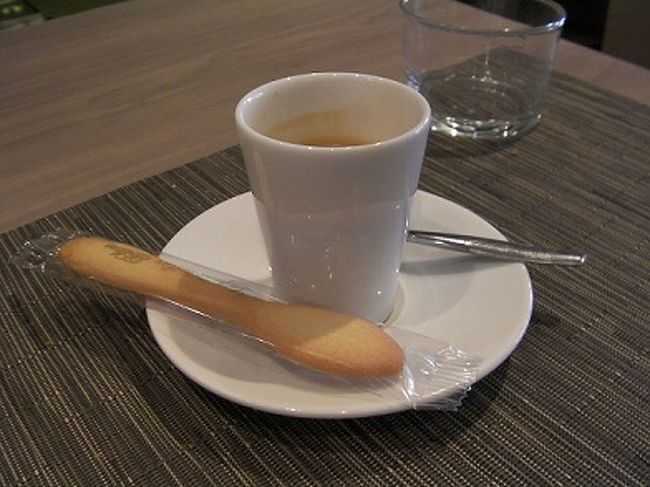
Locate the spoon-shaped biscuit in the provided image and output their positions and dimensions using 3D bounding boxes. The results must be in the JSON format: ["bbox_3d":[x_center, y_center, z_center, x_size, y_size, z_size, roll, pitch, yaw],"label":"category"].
[{"bbox_3d":[-0.035,0.019,0.232,0.126,0.010,0.018,15,38,19],"label":"spoon-shaped biscuit"}]

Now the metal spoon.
[{"bbox_3d":[0.036,0.002,0.261,0.113,0.011,0.021,5,34,15],"label":"metal spoon"}]

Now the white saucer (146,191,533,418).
[{"bbox_3d":[0.005,0.018,0.253,0.132,0.018,0.132,-1,34,1],"label":"white saucer"}]

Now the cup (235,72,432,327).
[{"bbox_3d":[0.004,-0.010,0.234,0.058,0.074,0.058,-1,34,1],"label":"cup"}]

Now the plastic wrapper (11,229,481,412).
[{"bbox_3d":[-0.033,0.022,0.230,0.161,0.012,0.026,13,37,18],"label":"plastic wrapper"}]

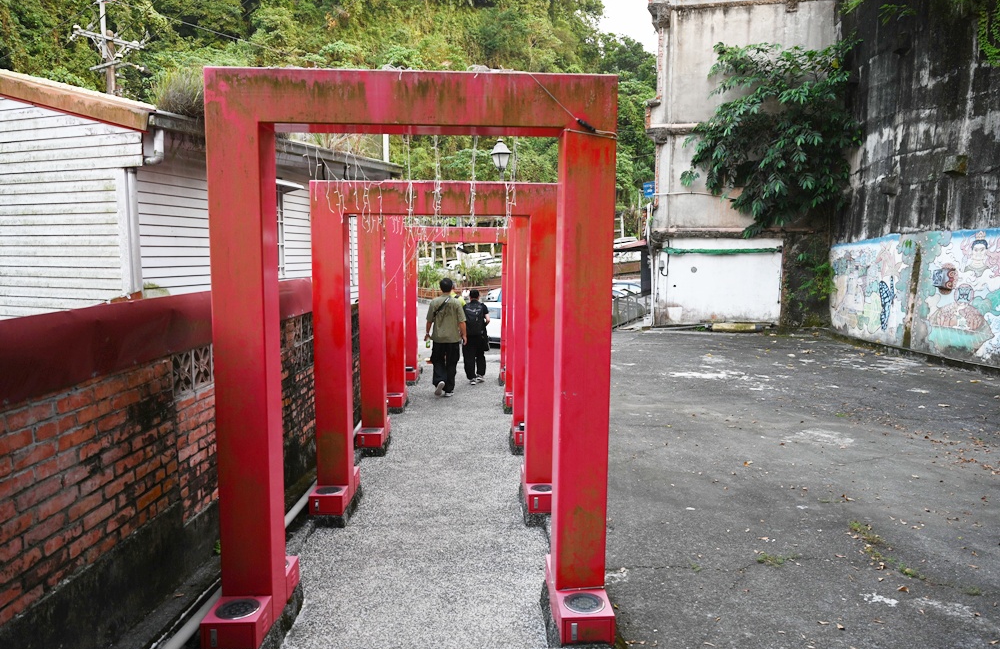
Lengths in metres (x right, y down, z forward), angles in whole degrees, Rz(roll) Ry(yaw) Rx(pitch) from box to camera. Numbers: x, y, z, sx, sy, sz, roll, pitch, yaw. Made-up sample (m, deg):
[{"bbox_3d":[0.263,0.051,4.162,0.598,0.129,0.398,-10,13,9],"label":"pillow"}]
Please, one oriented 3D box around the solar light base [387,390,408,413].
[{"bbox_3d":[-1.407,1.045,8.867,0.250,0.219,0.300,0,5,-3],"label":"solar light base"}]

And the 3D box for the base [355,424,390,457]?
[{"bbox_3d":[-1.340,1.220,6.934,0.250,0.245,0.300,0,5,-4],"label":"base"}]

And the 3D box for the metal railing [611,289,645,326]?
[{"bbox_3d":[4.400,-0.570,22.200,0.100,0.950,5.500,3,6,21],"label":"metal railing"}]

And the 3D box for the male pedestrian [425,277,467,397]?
[{"bbox_3d":[-0.793,0.190,9.812,0.580,1.729,0.500,0,5,-3],"label":"male pedestrian"}]

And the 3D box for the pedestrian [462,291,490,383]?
[{"bbox_3d":[-0.380,0.208,10.728,0.470,1.525,0.430,0,5,-2],"label":"pedestrian"}]

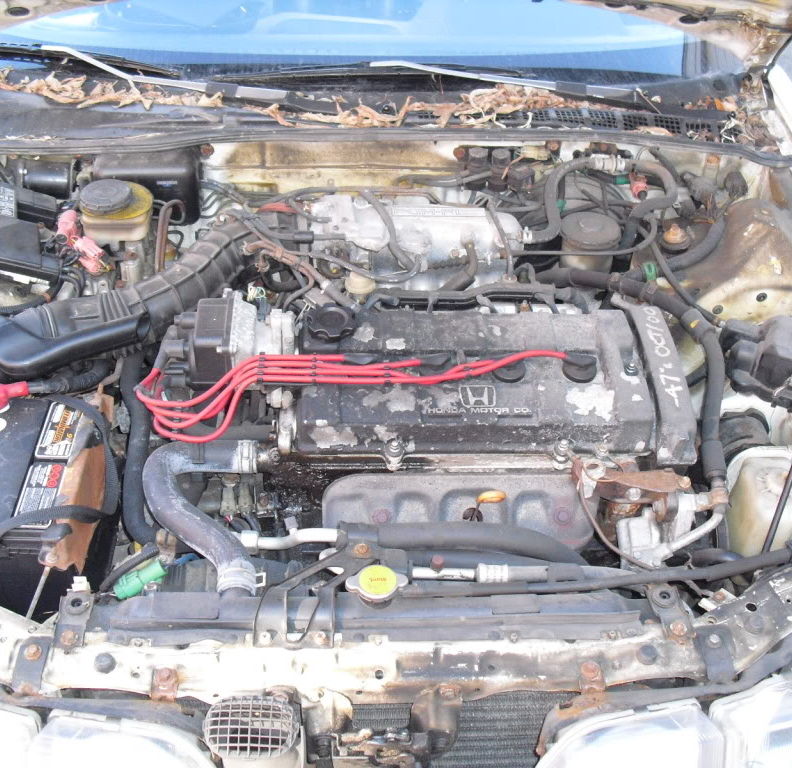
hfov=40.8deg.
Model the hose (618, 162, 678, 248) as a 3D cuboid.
[{"bbox_3d":[0.345,-0.245,1.460,0.083,0.090,0.080,-1,39,-3],"label":"hose"}]

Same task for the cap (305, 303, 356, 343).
[{"bbox_3d":[-0.078,-0.074,1.290,0.061,0.025,0.061,-1,39,-3],"label":"cap"}]

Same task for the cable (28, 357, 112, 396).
[{"bbox_3d":[-0.459,-0.016,1.513,0.120,0.050,0.090,0,42,0],"label":"cable"}]

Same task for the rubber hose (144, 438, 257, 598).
[{"bbox_3d":[-0.209,0.139,1.135,0.132,0.070,0.215,-1,39,-3],"label":"rubber hose"}]

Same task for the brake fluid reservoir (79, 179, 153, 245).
[{"bbox_3d":[-0.377,-0.232,1.430,0.098,0.060,0.085,-1,39,-3],"label":"brake fluid reservoir"}]

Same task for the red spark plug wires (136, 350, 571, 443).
[{"bbox_3d":[-0.050,0.012,1.240,0.500,0.070,0.100,-1,39,-3],"label":"red spark plug wires"}]

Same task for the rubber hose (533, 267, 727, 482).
[{"bbox_3d":[0.315,-0.031,1.476,0.250,0.150,0.330,0,42,0],"label":"rubber hose"}]

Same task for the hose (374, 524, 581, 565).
[{"bbox_3d":[0.112,0.197,1.321,0.265,0.075,0.050,0,42,0],"label":"hose"}]

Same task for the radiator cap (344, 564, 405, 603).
[{"bbox_3d":[-0.020,0.194,1.030,0.060,0.018,0.044,-1,39,-3],"label":"radiator cap"}]

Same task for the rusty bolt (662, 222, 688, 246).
[{"bbox_3d":[0.375,-0.201,1.430,0.034,0.025,0.034,-1,39,-3],"label":"rusty bolt"}]

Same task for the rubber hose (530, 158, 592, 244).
[{"bbox_3d":[0.221,-0.243,1.420,0.083,0.075,0.105,-1,39,-3],"label":"rubber hose"}]

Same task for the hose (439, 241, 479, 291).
[{"bbox_3d":[0.091,-0.171,1.535,0.060,0.055,0.060,0,42,0],"label":"hose"}]

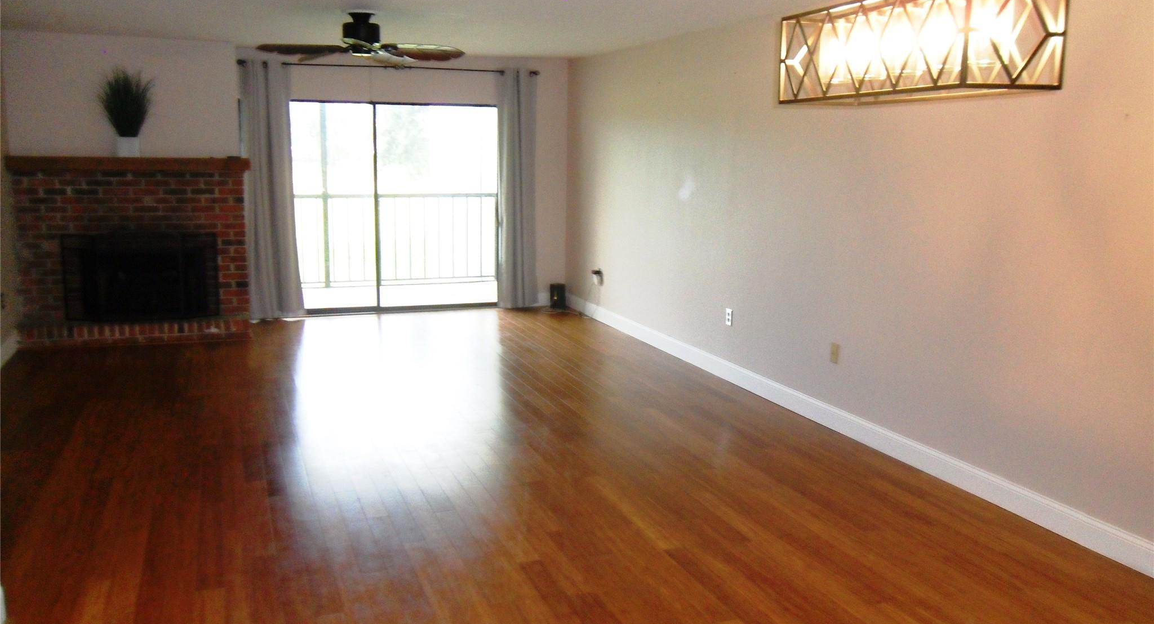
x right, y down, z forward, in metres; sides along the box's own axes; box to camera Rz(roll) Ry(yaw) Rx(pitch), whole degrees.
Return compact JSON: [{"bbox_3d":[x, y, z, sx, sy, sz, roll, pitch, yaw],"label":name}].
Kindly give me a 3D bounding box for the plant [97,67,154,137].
[{"bbox_3d":[-3.524,-1.641,7.311,0.396,0.531,0.396,-3,11,-21],"label":"plant"}]

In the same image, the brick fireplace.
[{"bbox_3d":[-3.488,-0.500,7.421,1.725,1.438,0.460,-3,11,-21],"label":"brick fireplace"}]

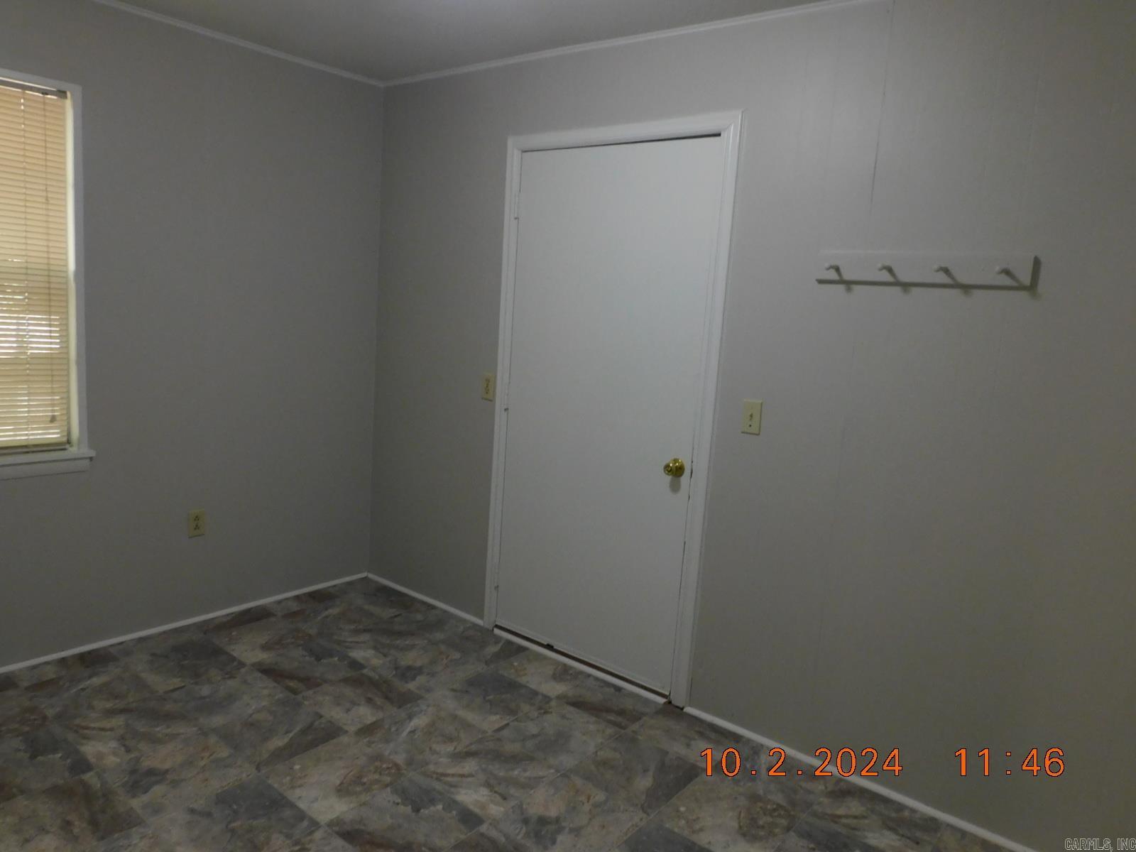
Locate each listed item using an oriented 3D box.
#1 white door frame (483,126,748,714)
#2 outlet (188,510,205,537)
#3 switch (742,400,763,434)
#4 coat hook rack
[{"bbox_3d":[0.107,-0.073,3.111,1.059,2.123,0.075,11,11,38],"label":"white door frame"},{"bbox_3d":[-1.565,0.411,3.324,0.010,0.115,0.069,11,11,38],"label":"outlet"},{"bbox_3d":[0.623,-0.028,2.667,0.069,0.115,0.014,11,11,38],"label":"switch"},{"bbox_3d":[1.002,-0.458,2.278,0.600,0.087,0.081,11,11,38],"label":"coat hook rack"}]

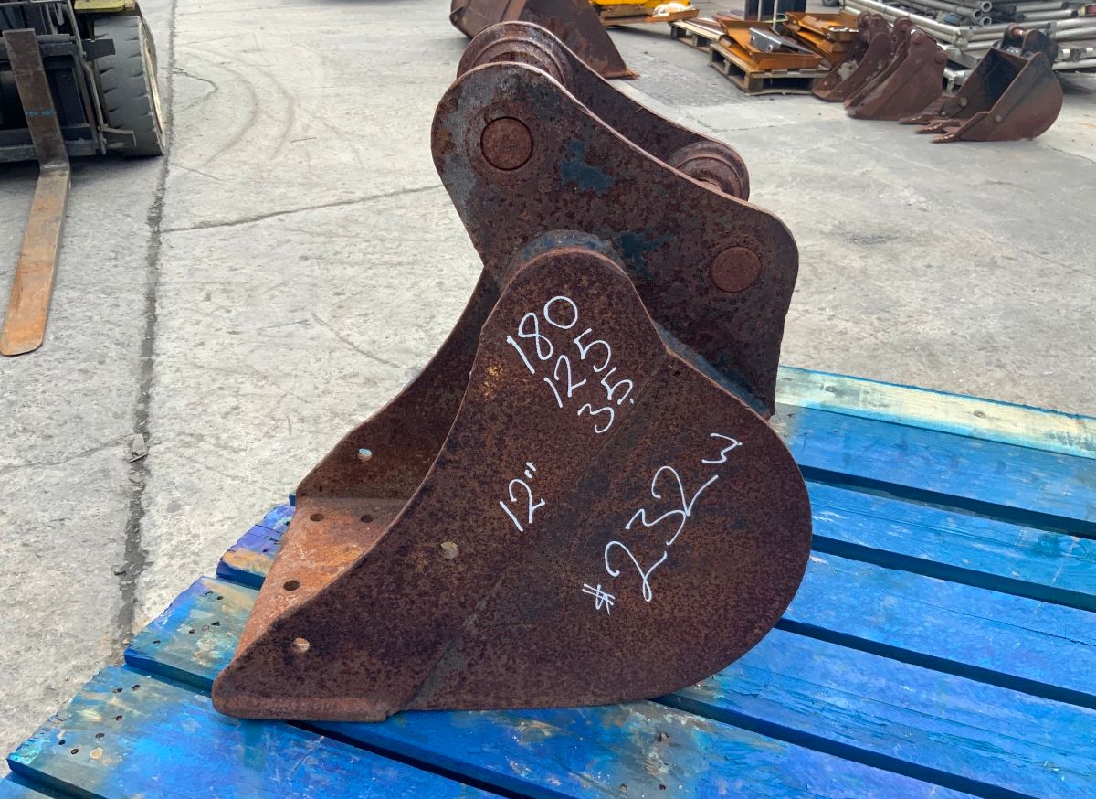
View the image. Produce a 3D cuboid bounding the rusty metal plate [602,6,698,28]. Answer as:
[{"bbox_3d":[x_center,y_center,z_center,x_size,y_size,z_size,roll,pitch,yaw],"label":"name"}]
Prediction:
[{"bbox_3d":[0.981,-3.684,8.872,0.420,0.100,0.950,-22,28,-33],"label":"rusty metal plate"}]

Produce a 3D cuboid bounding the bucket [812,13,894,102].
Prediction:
[{"bbox_3d":[1.994,-2.158,5.758,0.520,0.500,0.260,-2,30,-6],"label":"bucket"}]

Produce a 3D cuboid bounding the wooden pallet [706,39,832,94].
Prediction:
[{"bbox_3d":[1.725,-2.284,6.336,1.000,0.146,1.120,-2,30,-5],"label":"wooden pallet"}]

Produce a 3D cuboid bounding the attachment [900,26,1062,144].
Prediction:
[{"bbox_3d":[2.346,-1.715,4.941,0.670,0.540,0.470,-2,30,-6],"label":"attachment"}]

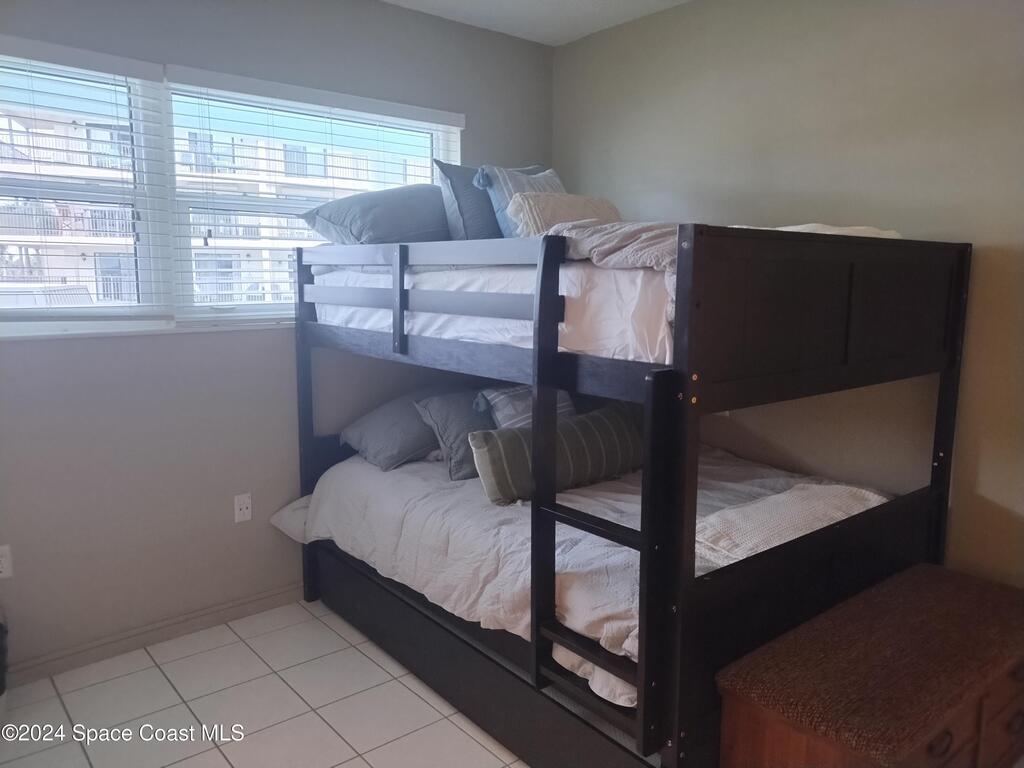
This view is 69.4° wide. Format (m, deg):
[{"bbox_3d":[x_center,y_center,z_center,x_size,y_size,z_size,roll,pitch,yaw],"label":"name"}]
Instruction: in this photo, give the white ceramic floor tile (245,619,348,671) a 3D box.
[{"bbox_3d":[-0.856,1.042,2.962,0.316,0.010,0.316,-6,10,-40],"label":"white ceramic floor tile"}]

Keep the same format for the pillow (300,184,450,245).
[{"bbox_3d":[-0.466,-0.691,3.157,0.680,0.240,0.500,-6,24,-40],"label":"pillow"}]

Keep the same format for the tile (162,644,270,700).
[{"bbox_3d":[-1.101,1.067,2.757,0.316,0.010,0.316,-6,10,-40],"label":"tile"}]

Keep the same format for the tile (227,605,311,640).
[{"bbox_3d":[-1.022,1.014,3.158,0.316,0.010,0.194,-6,10,-40],"label":"tile"}]

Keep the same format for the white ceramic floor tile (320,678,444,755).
[{"bbox_3d":[-0.444,1.109,2.477,0.316,0.010,0.316,-6,10,-40],"label":"white ceramic floor tile"}]

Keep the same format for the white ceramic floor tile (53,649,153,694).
[{"bbox_3d":[-1.506,1.066,2.741,0.316,0.010,0.175,-6,10,-40],"label":"white ceramic floor tile"}]

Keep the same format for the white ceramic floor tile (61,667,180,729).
[{"bbox_3d":[-1.345,1.093,2.553,0.316,0.010,0.316,-6,10,-40],"label":"white ceramic floor tile"}]

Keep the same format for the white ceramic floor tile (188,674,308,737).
[{"bbox_3d":[-0.894,1.101,2.515,0.316,0.010,0.316,-6,10,-40],"label":"white ceramic floor tile"}]

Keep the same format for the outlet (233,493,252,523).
[{"bbox_3d":[-1.134,0.523,3.123,0.069,0.115,0.008,-6,10,-41],"label":"outlet"}]

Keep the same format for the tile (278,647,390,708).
[{"bbox_3d":[-0.650,1.076,2.720,0.316,0.010,0.316,-6,10,-40],"label":"tile"}]

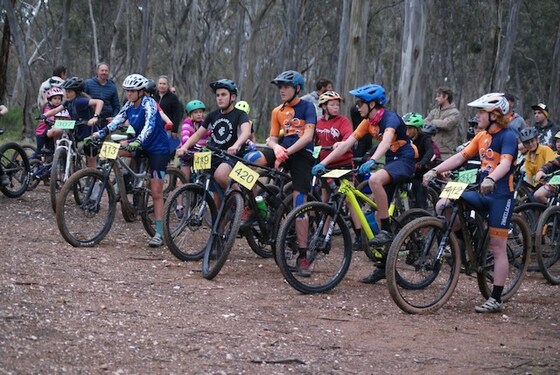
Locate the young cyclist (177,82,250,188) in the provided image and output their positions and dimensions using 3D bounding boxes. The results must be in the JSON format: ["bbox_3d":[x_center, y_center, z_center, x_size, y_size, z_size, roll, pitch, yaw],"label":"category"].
[{"bbox_3d":[-0.603,-0.190,13.100,0.620,1.620,0.720,6,5,31],"label":"young cyclist"}]

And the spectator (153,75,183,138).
[{"bbox_3d":[-1.513,-0.631,18.200,0.500,1.640,0.300,6,4,8],"label":"spectator"}]

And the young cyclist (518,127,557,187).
[{"bbox_3d":[2.703,0.090,14.600,0.520,1.380,0.680,6,5,33],"label":"young cyclist"}]

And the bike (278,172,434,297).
[{"bbox_3d":[0.731,0.349,11.479,1.893,1.020,0.750,1,5,-43],"label":"bike"}]

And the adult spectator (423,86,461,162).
[{"bbox_3d":[1.944,-0.338,17.300,0.420,1.780,0.520,2,5,-38],"label":"adult spectator"}]

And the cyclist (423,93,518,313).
[{"bbox_3d":[1.531,0.120,11.150,0.560,1.700,0.730,7,6,41],"label":"cyclist"}]

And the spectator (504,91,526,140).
[{"bbox_3d":[2.853,-0.300,17.500,0.520,1.760,0.360,6,5,30],"label":"spectator"}]

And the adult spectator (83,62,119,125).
[{"bbox_3d":[-2.419,-0.815,19.000,0.550,1.770,0.360,3,5,6],"label":"adult spectator"}]

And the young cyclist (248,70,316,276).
[{"bbox_3d":[0.030,-0.120,12.050,0.560,1.750,0.600,6,5,33],"label":"young cyclist"}]

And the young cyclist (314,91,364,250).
[{"bbox_3d":[0.529,-0.176,14.400,0.500,1.620,0.500,7,5,30],"label":"young cyclist"}]

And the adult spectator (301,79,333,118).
[{"bbox_3d":[0.409,-0.450,17.100,0.360,1.750,0.500,-1,6,-37],"label":"adult spectator"}]

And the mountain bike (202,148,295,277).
[{"bbox_3d":[-0.121,0.252,11.916,0.740,1.020,1.938,18,10,29],"label":"mountain bike"}]

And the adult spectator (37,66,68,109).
[{"bbox_3d":[-3.083,-0.823,19.000,0.360,1.640,0.500,2,5,-35],"label":"adult spectator"}]

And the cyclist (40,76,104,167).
[{"bbox_3d":[-2.350,-0.490,15.800,0.680,1.490,0.650,4,5,13],"label":"cyclist"}]

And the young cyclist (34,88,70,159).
[{"bbox_3d":[-2.800,-0.610,17.100,0.450,1.250,0.500,0,5,-34],"label":"young cyclist"}]

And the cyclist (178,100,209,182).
[{"bbox_3d":[-0.975,-0.279,15.800,0.420,1.370,0.420,4,4,-10],"label":"cyclist"}]

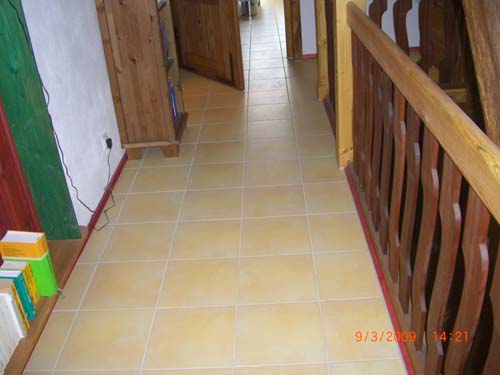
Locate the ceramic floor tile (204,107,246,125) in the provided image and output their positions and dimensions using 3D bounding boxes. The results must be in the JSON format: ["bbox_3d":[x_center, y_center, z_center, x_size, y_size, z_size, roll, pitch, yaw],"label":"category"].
[{"bbox_3d":[-0.175,-0.508,3.899,0.306,0.010,0.306,-3,28,3],"label":"ceramic floor tile"}]

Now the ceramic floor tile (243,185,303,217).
[{"bbox_3d":[0.121,0.074,2.867,0.315,0.010,0.315,-3,29,2],"label":"ceramic floor tile"}]

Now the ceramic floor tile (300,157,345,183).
[{"bbox_3d":[0.402,-0.091,3.051,0.240,0.010,0.306,-3,28,3],"label":"ceramic floor tile"}]

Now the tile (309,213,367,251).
[{"bbox_3d":[0.399,0.213,2.573,0.237,0.010,0.315,-3,29,2],"label":"tile"}]

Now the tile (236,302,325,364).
[{"bbox_3d":[0.114,0.559,2.112,0.329,0.010,0.329,-3,29,3],"label":"tile"}]

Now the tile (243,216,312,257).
[{"bbox_3d":[0.123,0.236,2.703,0.331,0.010,0.331,-3,29,3],"label":"tile"}]

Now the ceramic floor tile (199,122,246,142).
[{"bbox_3d":[-0.192,-0.390,3.893,0.331,0.010,0.331,-3,29,3],"label":"ceramic floor tile"}]

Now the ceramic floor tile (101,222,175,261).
[{"bbox_3d":[-0.525,0.260,2.614,0.315,0.010,0.315,-3,29,2],"label":"ceramic floor tile"}]

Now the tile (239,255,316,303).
[{"bbox_3d":[0.110,0.370,2.242,0.306,0.010,0.306,-3,28,3],"label":"tile"}]

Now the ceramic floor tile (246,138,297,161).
[{"bbox_3d":[0.141,-0.243,3.582,0.329,0.010,0.329,-3,29,3],"label":"ceramic floor tile"}]

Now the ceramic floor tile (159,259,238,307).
[{"bbox_3d":[-0.214,0.416,2.421,0.329,0.010,0.329,-3,29,3],"label":"ceramic floor tile"}]

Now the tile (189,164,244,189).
[{"bbox_3d":[-0.188,-0.061,3.077,0.306,0.010,0.306,-3,28,3],"label":"tile"}]

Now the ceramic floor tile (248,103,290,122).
[{"bbox_3d":[0.146,-0.568,4.172,0.331,0.010,0.331,-3,29,3],"label":"ceramic floor tile"}]

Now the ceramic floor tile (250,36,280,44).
[{"bbox_3d":[0.167,-1.568,5.804,0.306,0.010,0.306,-3,28,3],"label":"ceramic floor tile"}]

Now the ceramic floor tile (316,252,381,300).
[{"bbox_3d":[0.414,0.384,2.392,0.249,0.010,0.329,-3,29,3],"label":"ceramic floor tile"}]

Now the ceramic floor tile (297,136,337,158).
[{"bbox_3d":[0.432,-0.258,3.568,0.242,0.010,0.329,-3,29,3],"label":"ceramic floor tile"}]

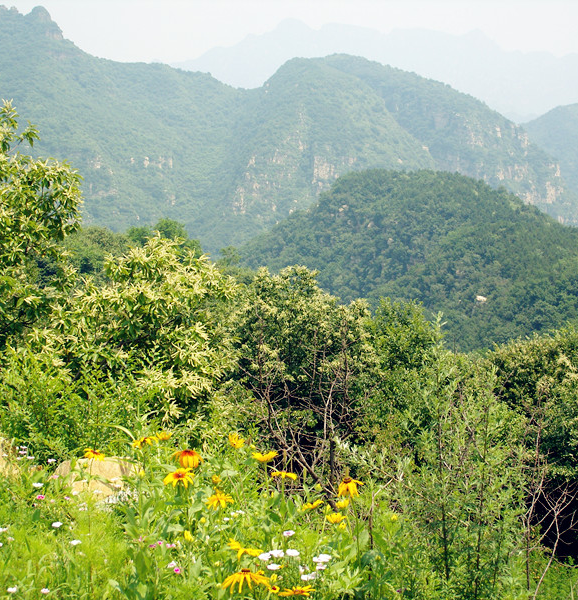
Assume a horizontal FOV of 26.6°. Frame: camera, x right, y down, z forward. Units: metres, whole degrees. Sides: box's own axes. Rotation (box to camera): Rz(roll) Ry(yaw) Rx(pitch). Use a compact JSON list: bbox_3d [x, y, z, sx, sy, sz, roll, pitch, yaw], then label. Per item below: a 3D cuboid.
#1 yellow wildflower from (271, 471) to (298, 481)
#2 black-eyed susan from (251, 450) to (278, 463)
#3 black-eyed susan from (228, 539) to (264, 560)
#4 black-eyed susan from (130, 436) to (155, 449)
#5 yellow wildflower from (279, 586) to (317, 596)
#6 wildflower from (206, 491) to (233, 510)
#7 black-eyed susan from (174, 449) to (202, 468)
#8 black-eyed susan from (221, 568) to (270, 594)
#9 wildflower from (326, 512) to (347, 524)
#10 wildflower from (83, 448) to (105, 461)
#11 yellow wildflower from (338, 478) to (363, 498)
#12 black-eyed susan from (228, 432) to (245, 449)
[{"bbox_3d":[-0.013,0.517,3.600,0.076,0.024,0.076,0,3,0],"label":"yellow wildflower"},{"bbox_3d":[-0.073,0.466,3.650,0.078,0.030,0.078,0,3,0],"label":"black-eyed susan"},{"bbox_3d":[-0.093,0.540,2.650,0.076,0.036,0.076,0,3,0],"label":"black-eyed susan"},{"bbox_3d":[-0.470,0.465,4.000,0.085,0.030,0.085,0,4,-7],"label":"black-eyed susan"},{"bbox_3d":[0.015,0.595,2.500,0.080,0.018,0.080,0,4,0],"label":"yellow wildflower"},{"bbox_3d":[-0.193,0.554,3.400,0.080,0.032,0.080,0,12,-3],"label":"wildflower"},{"bbox_3d":[-0.274,0.427,3.300,0.082,0.045,0.082,0,12,-5],"label":"black-eyed susan"},{"bbox_3d":[-0.085,0.552,2.400,0.094,0.038,0.094,0,4,-2],"label":"black-eyed susan"},{"bbox_3d":[0.140,0.642,3.600,0.065,0.030,0.065,0,4,2],"label":"wildflower"},{"bbox_3d":[-0.715,0.569,4.500,0.080,0.030,0.080,7,11,-10],"label":"wildflower"},{"bbox_3d":[0.171,0.520,3.400,0.070,0.052,0.070,0,3,0],"label":"yellow wildflower"},{"bbox_3d":[-0.168,0.453,3.950,0.066,0.042,0.066,28,15,0],"label":"black-eyed susan"}]

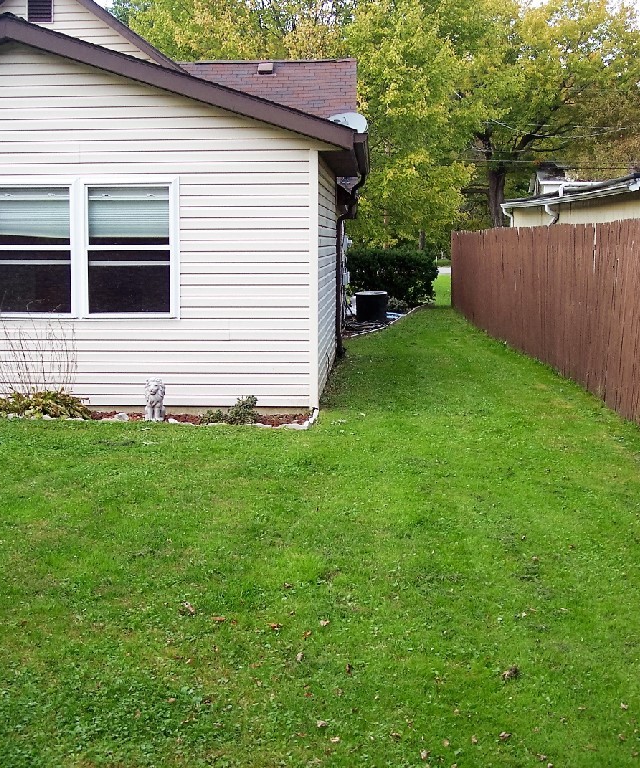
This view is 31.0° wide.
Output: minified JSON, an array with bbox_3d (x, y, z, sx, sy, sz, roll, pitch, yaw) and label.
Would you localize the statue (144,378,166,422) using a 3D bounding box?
[{"bbox_3d":[-1.536,0.151,10.792,0.179,0.393,0.230,0,7,-2],"label":"statue"}]

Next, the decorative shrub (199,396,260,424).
[{"bbox_3d":[-0.832,0.239,10.757,0.534,0.246,0.420,0,7,3],"label":"decorative shrub"}]

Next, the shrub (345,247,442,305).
[{"bbox_3d":[1.794,-2.780,29.329,2.363,1.408,1.400,0,7,3],"label":"shrub"}]

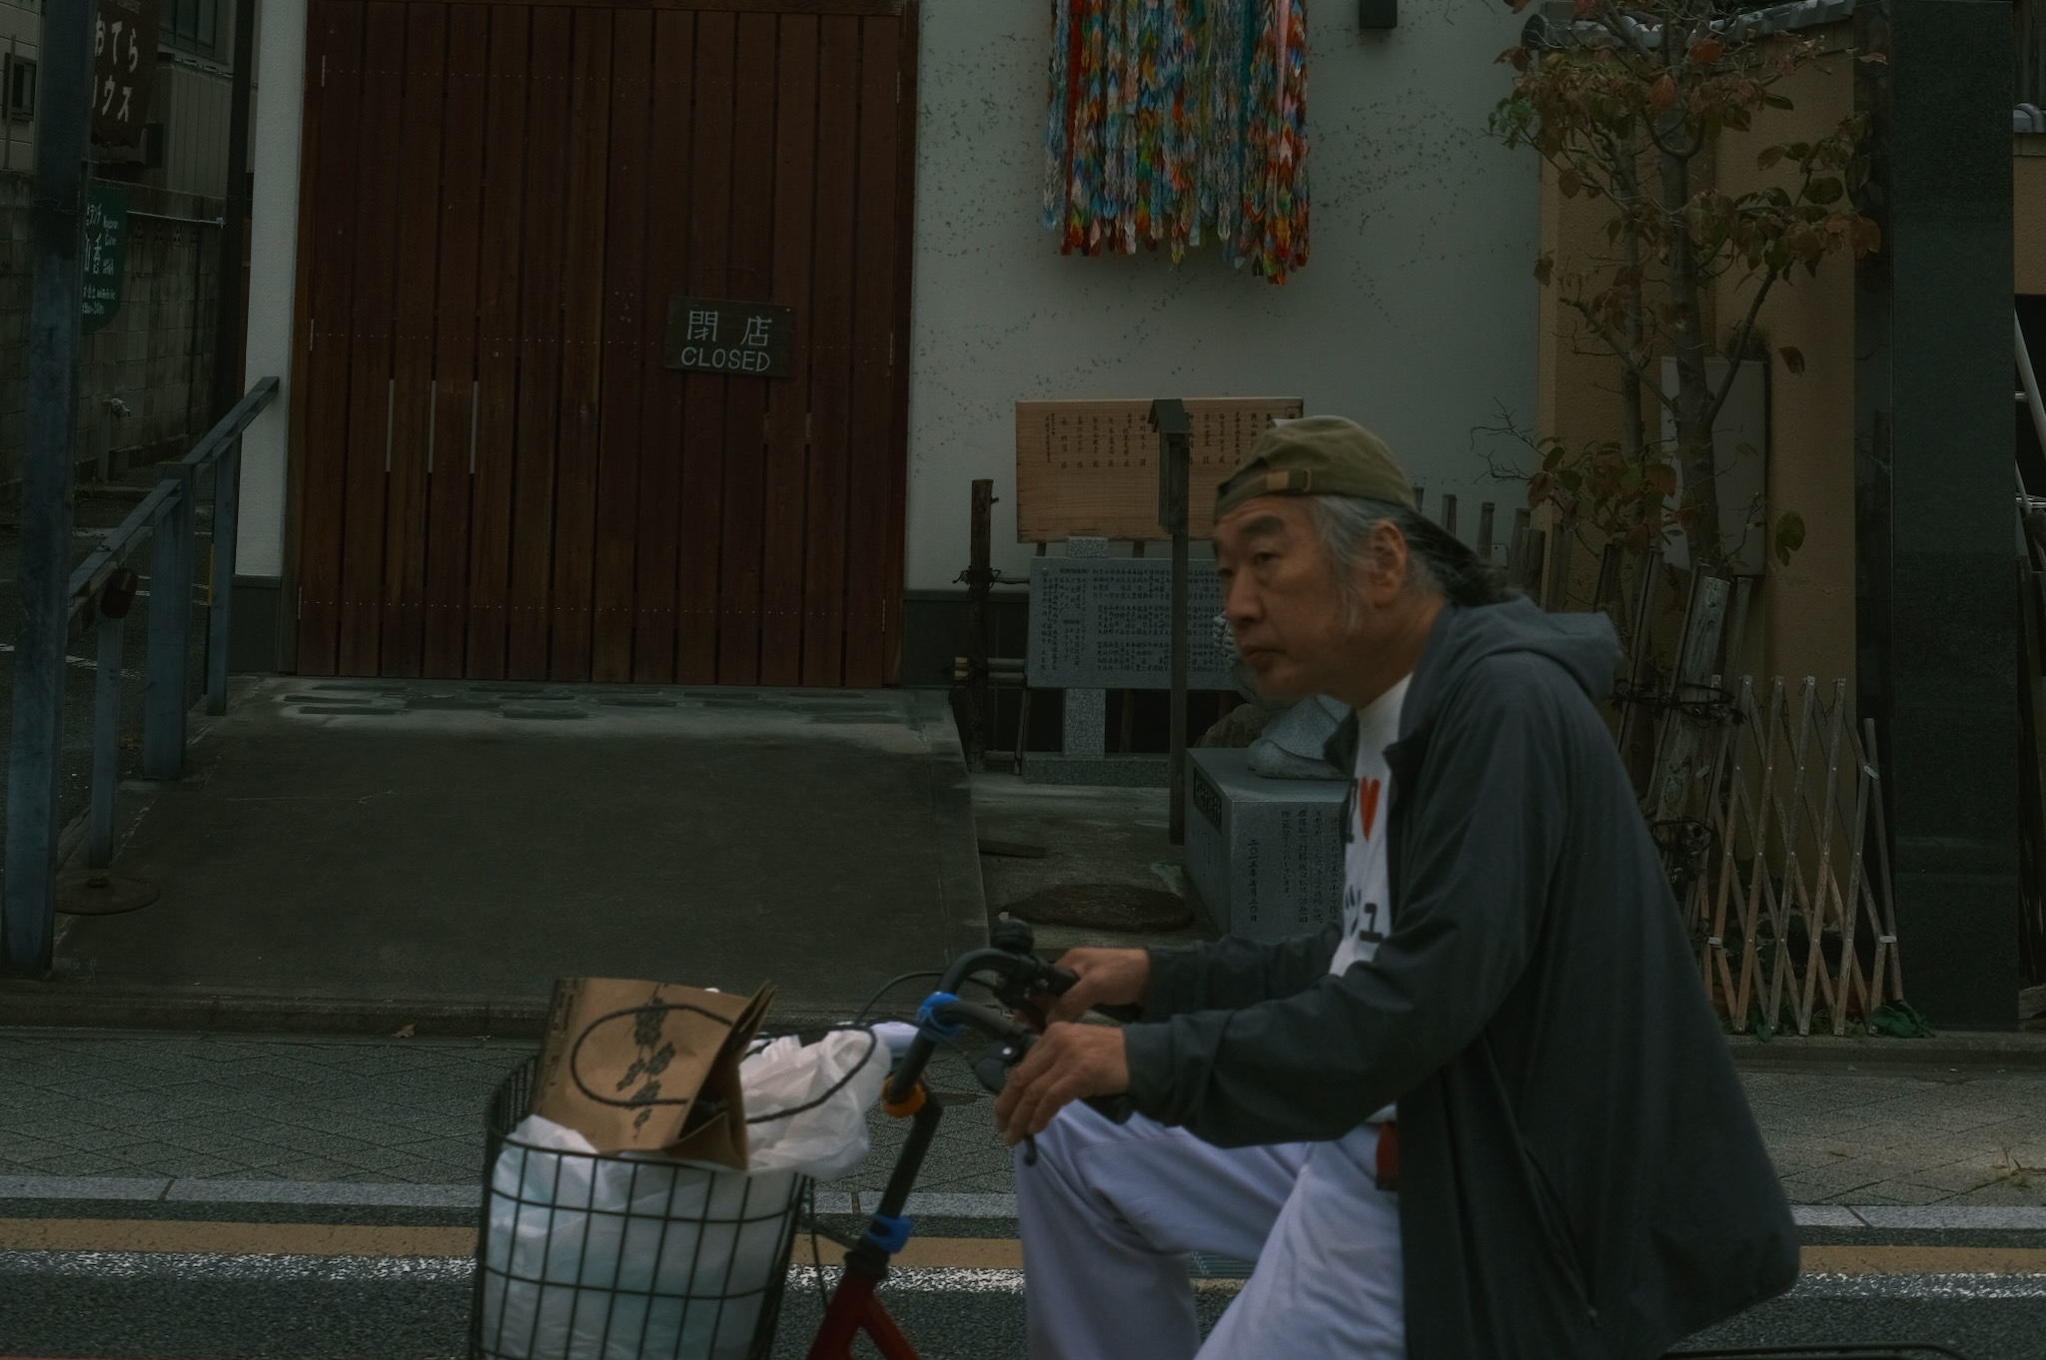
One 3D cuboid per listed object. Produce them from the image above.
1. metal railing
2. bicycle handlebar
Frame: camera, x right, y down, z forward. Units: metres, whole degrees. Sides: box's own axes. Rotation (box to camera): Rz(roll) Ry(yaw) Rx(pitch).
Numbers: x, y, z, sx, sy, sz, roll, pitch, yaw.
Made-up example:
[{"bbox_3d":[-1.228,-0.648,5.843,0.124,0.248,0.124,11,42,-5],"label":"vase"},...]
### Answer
[{"bbox_3d":[-2.310,-0.170,6.330,0.160,1.420,2.500,1,4,-6],"label":"metal railing"},{"bbox_3d":[0.000,0.312,2.120,0.240,0.170,0.480,2,4,7],"label":"bicycle handlebar"}]

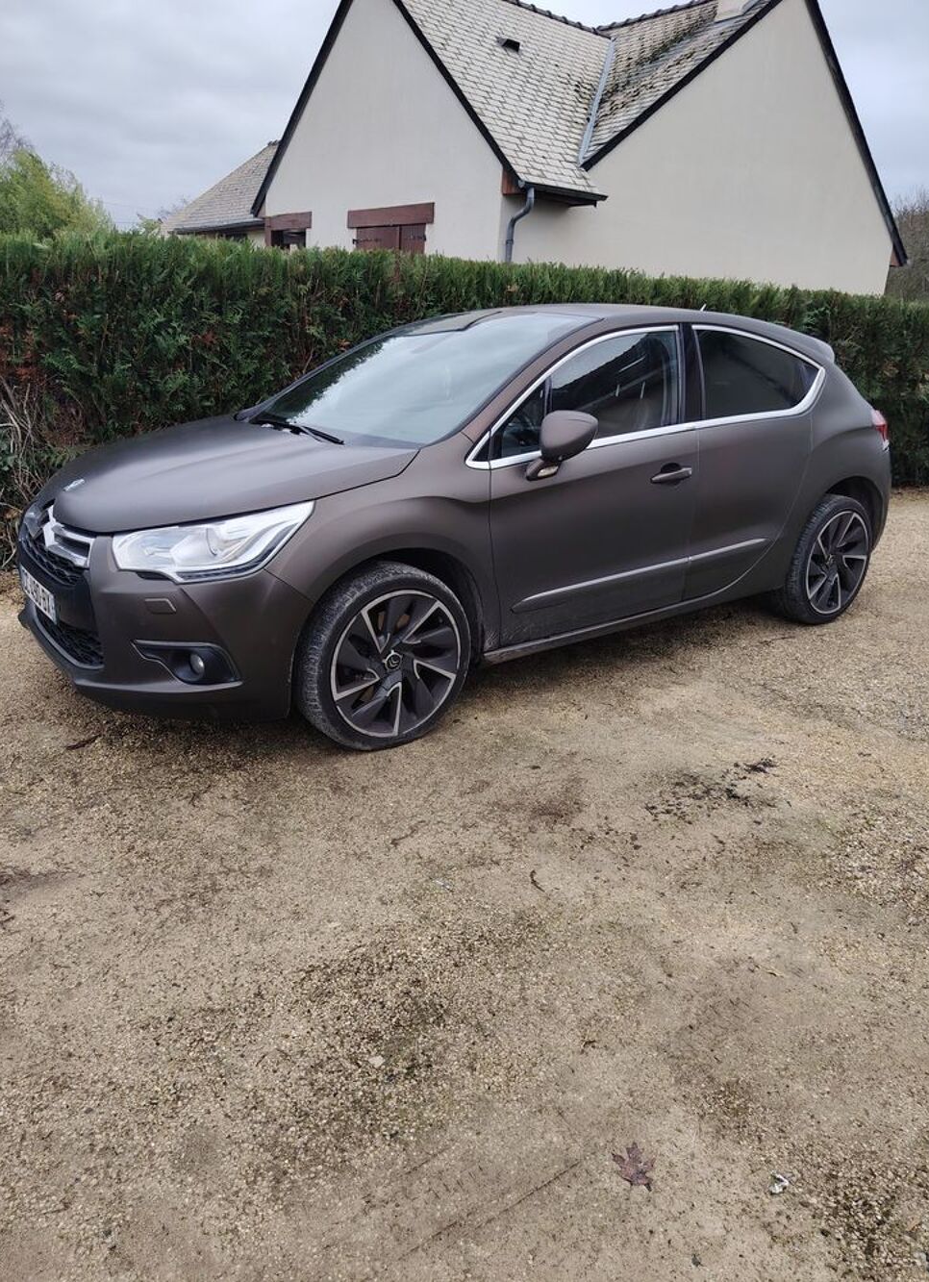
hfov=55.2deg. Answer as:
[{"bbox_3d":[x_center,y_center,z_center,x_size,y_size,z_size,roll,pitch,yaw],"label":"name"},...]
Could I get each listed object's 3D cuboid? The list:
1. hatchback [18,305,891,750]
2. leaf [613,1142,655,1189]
[{"bbox_3d":[0.232,-0.780,4.241,4.275,1.535,1.980,-13,23,-34],"label":"hatchback"},{"bbox_3d":[0.307,0.942,1.603,0.078,0.014,0.098,-1,19,-7],"label":"leaf"}]

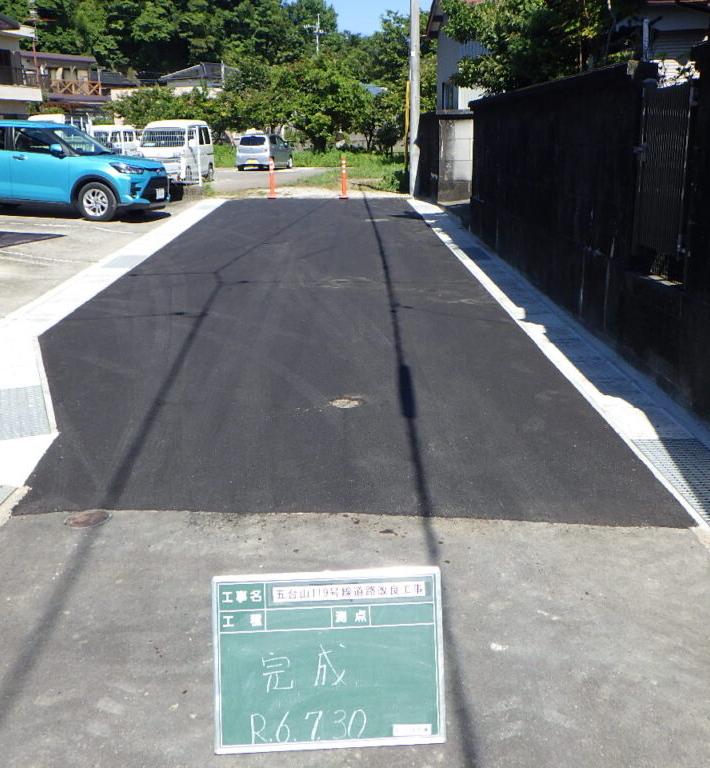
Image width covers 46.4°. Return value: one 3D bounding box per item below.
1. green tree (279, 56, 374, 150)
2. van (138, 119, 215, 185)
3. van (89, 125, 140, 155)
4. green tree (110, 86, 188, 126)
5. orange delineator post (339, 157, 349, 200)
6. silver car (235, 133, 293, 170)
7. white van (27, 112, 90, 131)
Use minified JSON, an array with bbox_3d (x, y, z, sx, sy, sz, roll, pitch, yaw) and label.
[{"bbox_3d":[-1.523,-14.663,44.809,5.000,5.600,4.800,0,17,0],"label":"green tree"},{"bbox_3d":[-5.586,-7.380,26.180,1.475,1.880,3.395,2,17,6],"label":"van"},{"bbox_3d":[-11.615,-11.447,39.772,1.475,1.880,3.395,3,17,9],"label":"van"},{"bbox_3d":[-11.724,-14.814,47.607,4.600,4.200,4.400,0,17,0],"label":"green tree"},{"bbox_3d":[-0.237,-4.647,18.664,0.220,0.940,0.220,0,17,0],"label":"orange delineator post"},{"bbox_3d":[-3.817,-10.036,35.865,1.475,1.500,3.395,5,17,14],"label":"silver car"},{"bbox_3d":[-11.241,-9.321,31.775,1.500,1.900,3.400,3,17,8],"label":"white van"}]

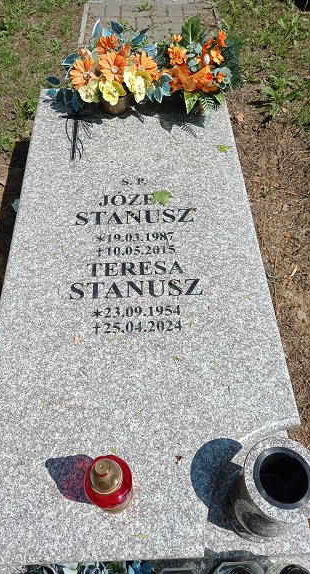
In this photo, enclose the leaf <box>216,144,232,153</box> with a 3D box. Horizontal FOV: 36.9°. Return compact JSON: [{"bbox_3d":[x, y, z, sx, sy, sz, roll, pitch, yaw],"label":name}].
[{"bbox_3d":[0.257,-0.515,1.714,0.056,0.015,0.053,-2,54,-1],"label":"leaf"}]

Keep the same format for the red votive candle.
[{"bbox_3d":[-0.091,0.389,0.916,0.090,0.225,0.090,-2,54,-1],"label":"red votive candle"}]

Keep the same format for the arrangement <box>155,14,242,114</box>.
[{"bbox_3d":[0.163,-0.826,1.737,0.330,0.345,0.270,-2,51,-1],"label":"arrangement"}]

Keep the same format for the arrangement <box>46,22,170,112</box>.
[{"bbox_3d":[-0.176,-0.825,1.756,0.475,0.315,0.290,-2,51,-1],"label":"arrangement"}]

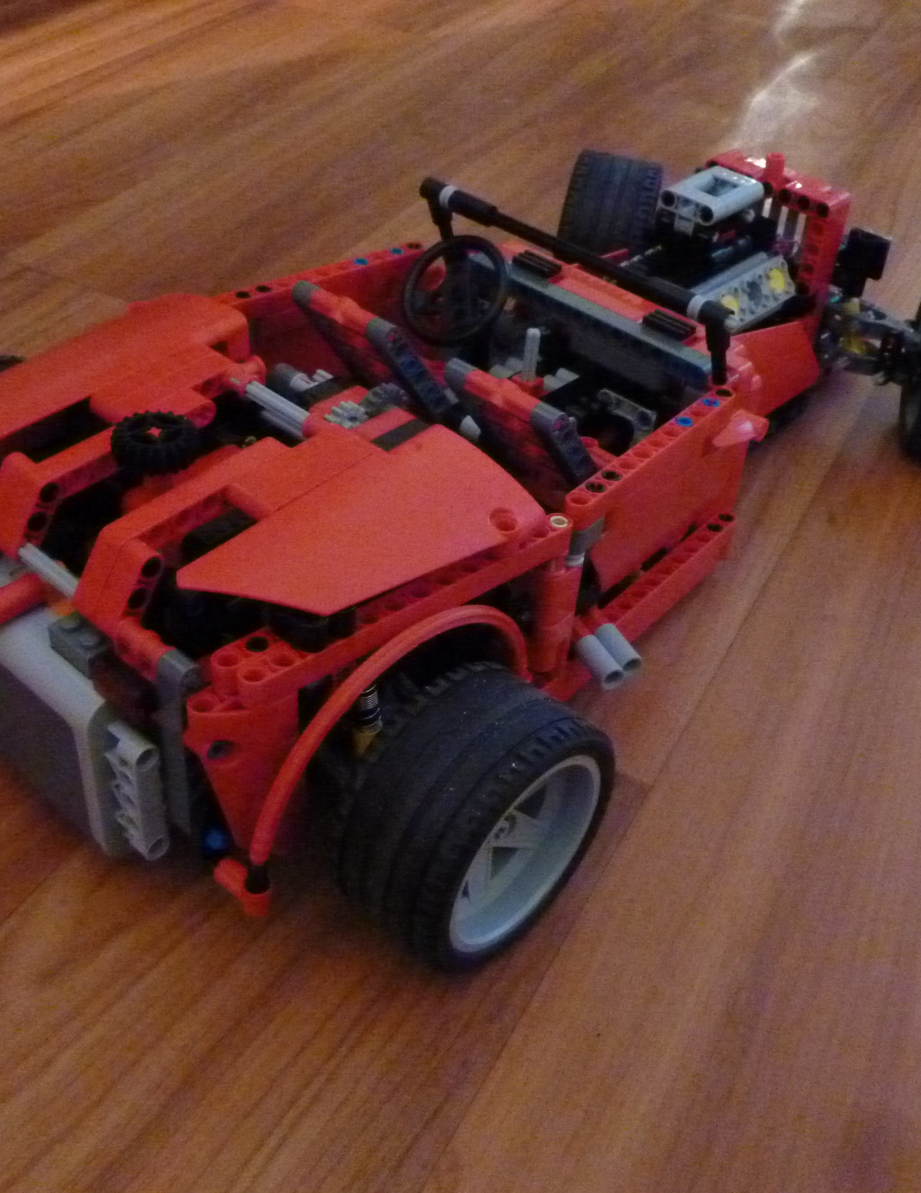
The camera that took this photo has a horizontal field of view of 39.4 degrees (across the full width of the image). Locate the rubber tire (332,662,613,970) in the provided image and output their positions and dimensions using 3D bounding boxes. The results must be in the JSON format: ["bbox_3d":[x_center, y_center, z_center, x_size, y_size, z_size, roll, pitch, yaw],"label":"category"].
[{"bbox_3d":[0.004,0.054,0.314,0.036,0.068,0.068,33,48,30],"label":"rubber tire"}]

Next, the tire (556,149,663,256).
[{"bbox_3d":[0.065,-0.162,0.576,0.036,0.068,0.068,13,41,6],"label":"tire"}]

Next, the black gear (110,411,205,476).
[{"bbox_3d":[-0.074,-0.037,0.314,0.022,0.008,0.022,3,39,-2],"label":"black gear"}]

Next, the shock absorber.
[{"bbox_3d":[-0.024,0.023,0.311,0.009,0.047,0.009,22,42,38],"label":"shock absorber"}]

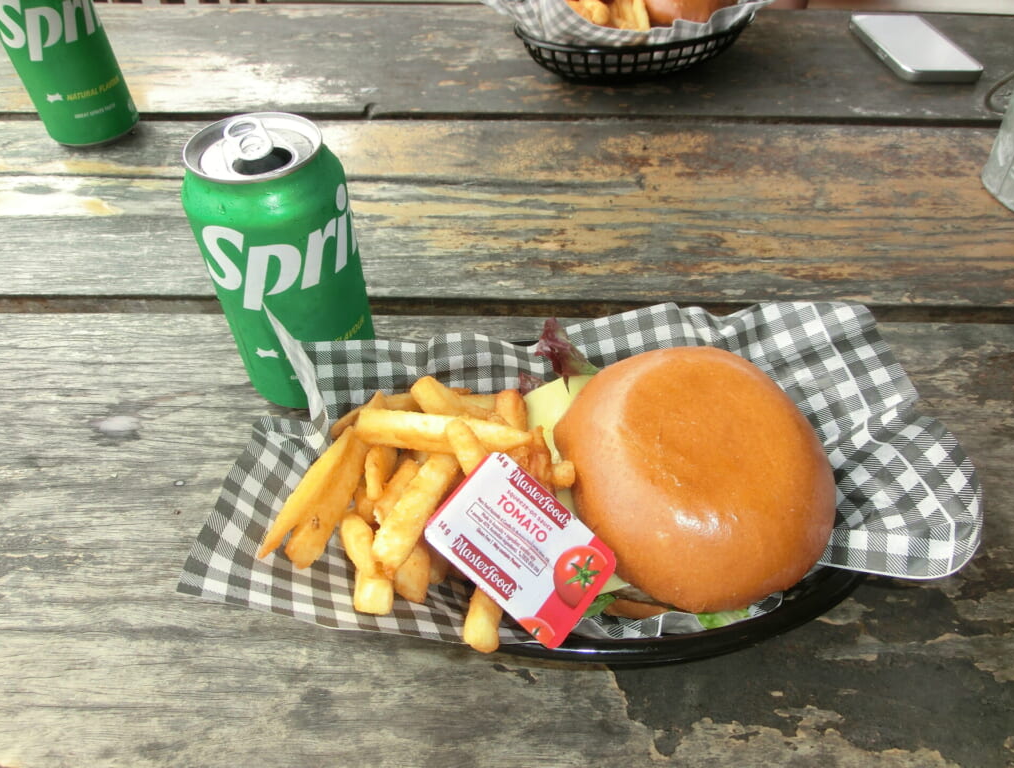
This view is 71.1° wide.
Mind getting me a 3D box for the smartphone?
[{"bbox_3d":[0.384,-0.321,0.675,0.070,0.009,0.138,-2,46,-2],"label":"smartphone"}]

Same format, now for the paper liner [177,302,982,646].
[{"bbox_3d":[0.024,0.033,0.281,0.275,0.086,0.162,0,46,0],"label":"paper liner"}]

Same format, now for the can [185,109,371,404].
[{"bbox_3d":[-0.100,-0.049,0.327,0.066,0.132,0.066,0,46,0],"label":"can"}]

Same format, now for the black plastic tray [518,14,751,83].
[{"bbox_3d":[0.117,-0.321,0.650,0.238,0.042,0.154,-20,50,-18],"label":"black plastic tray"}]

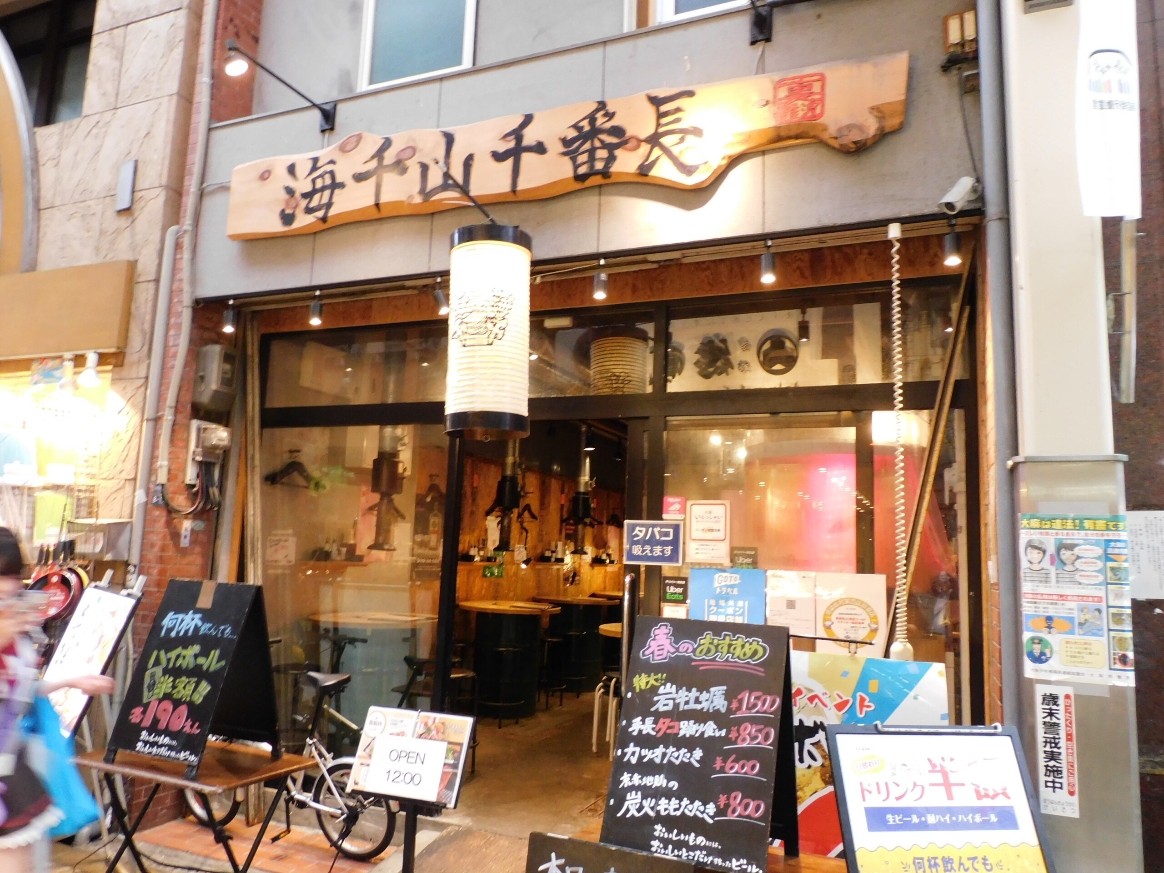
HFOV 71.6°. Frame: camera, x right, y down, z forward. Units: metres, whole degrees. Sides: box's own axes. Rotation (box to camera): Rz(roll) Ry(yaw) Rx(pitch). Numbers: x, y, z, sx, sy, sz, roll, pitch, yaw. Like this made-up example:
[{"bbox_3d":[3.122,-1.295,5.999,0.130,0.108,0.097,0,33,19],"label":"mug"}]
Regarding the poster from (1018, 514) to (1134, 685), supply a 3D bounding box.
[{"bbox_3d":[1.550,0.505,2.536,0.300,0.515,0.030,-2,-9,28],"label":"poster"}]

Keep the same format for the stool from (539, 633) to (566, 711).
[{"bbox_3d":[-0.269,2.127,7.333,0.315,0.580,0.315,2,-7,0],"label":"stool"}]

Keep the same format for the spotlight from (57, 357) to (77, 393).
[{"bbox_3d":[-2.941,-0.353,4.612,0.125,0.200,0.135,-1,-8,22],"label":"spotlight"}]

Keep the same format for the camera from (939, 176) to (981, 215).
[{"bbox_3d":[1.411,-0.903,3.018,0.090,0.185,0.078,46,-22,-13],"label":"camera"}]

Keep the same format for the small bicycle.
[{"bbox_3d":[-1.513,1.620,4.198,1.500,1.000,0.520,-1,-8,22],"label":"small bicycle"}]

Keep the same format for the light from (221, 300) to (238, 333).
[{"bbox_3d":[-1.973,-0.669,4.518,0.065,0.180,0.065,-1,-8,22],"label":"light"}]

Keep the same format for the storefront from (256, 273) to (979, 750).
[{"bbox_3d":[-0.175,0.639,4.203,4.070,2.650,0.150,-1,-8,22],"label":"storefront"}]

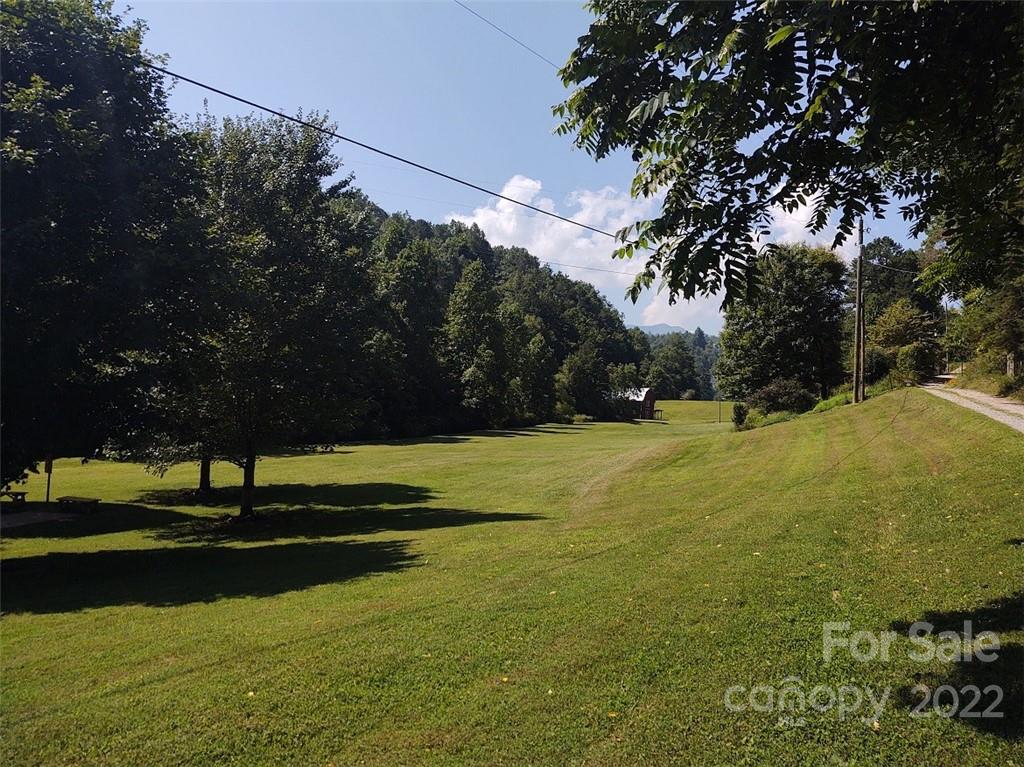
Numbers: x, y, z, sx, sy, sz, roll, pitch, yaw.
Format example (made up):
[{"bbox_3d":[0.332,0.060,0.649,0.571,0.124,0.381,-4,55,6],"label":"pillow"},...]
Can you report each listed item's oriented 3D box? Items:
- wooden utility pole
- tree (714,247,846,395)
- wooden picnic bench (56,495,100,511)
[{"bbox_3d":[17.822,-3.749,41.000,0.320,9.450,0.320,2,-1,23],"label":"wooden utility pole"},{"bbox_3d":[16.817,-3.821,50.000,8.200,9.900,8.000,0,-2,19],"label":"tree"},{"bbox_3d":[-20.340,5.660,37.500,1.850,0.700,0.900,0,-2,10],"label":"wooden picnic bench"}]

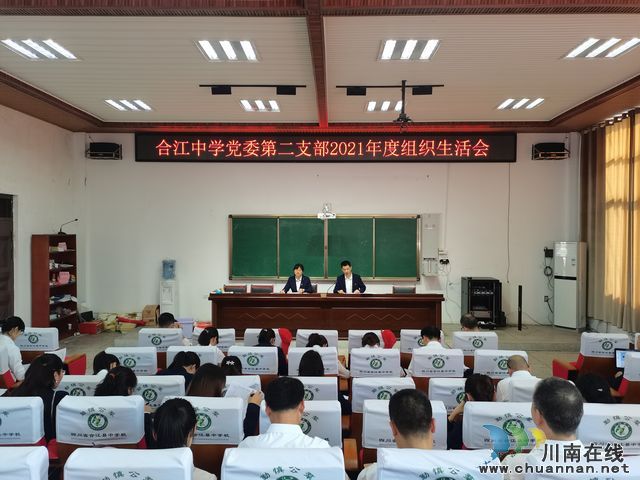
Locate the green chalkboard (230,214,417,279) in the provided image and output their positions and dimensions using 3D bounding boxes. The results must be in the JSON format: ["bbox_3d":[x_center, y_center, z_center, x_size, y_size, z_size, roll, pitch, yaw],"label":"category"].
[{"bbox_3d":[0.115,0.168,9.984,3.980,1.350,0.100,0,1,2],"label":"green chalkboard"}]

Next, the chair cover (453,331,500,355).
[{"bbox_3d":[1.583,1.051,4.880,0.440,0.240,0.120,0,1,1],"label":"chair cover"}]

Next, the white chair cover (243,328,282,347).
[{"bbox_3d":[-0.575,1.042,4.935,0.410,0.240,0.120,0,1,1],"label":"white chair cover"}]

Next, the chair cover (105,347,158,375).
[{"bbox_3d":[-1.796,1.152,4.623,0.465,0.240,0.130,0,1,2],"label":"chair cover"}]

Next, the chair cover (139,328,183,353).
[{"bbox_3d":[-1.741,1.122,5.345,0.470,0.240,0.140,0,1,2],"label":"chair cover"}]

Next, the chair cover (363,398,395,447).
[{"bbox_3d":[0.500,1.090,2.867,0.480,0.250,0.130,0,1,2],"label":"chair cover"}]

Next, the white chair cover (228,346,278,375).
[{"bbox_3d":[-0.625,1.149,4.590,0.465,0.240,0.130,0,1,2],"label":"white chair cover"}]

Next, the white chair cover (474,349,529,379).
[{"bbox_3d":[1.647,1.153,4.413,0.470,0.240,0.140,0,1,2],"label":"white chair cover"}]

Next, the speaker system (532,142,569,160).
[{"bbox_3d":[4.591,-1.755,9.532,0.620,0.320,0.360,0,1,2],"label":"speaker system"}]

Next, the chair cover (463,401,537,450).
[{"bbox_3d":[1.089,1.089,2.851,0.480,0.250,0.130,0,1,2],"label":"chair cover"}]

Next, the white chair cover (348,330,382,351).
[{"bbox_3d":[0.470,1.046,4.908,0.390,0.240,0.120,0,1,1],"label":"white chair cover"}]

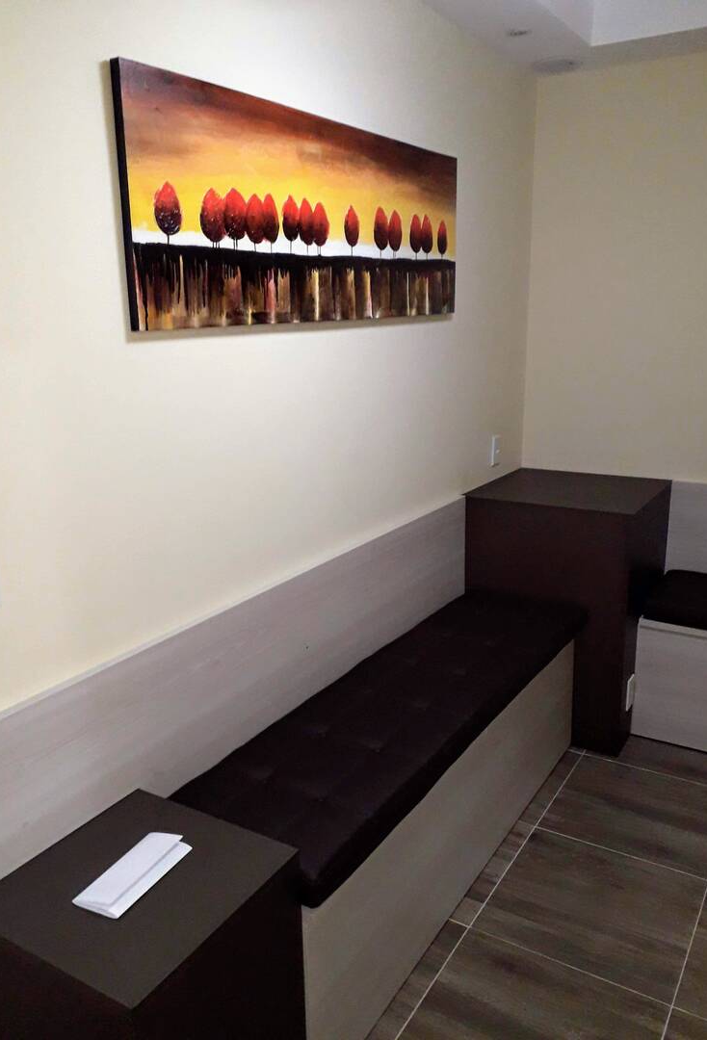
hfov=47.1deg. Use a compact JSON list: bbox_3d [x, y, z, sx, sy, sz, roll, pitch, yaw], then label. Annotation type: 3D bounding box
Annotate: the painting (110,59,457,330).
[{"bbox_3d":[-0.049,-0.784,2.152,0.029,0.490,1.454,8,18,31],"label":"painting"}]

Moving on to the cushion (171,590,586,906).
[{"bbox_3d":[0.195,0.512,2.392,0.446,0.078,1.693,8,18,31],"label":"cushion"}]

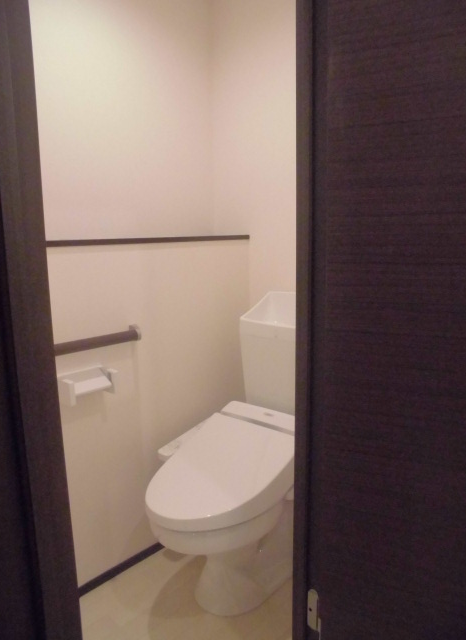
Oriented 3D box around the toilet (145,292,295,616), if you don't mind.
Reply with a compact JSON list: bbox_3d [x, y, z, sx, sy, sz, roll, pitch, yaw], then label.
[{"bbox_3d":[0.051,0.426,1.559,0.430,0.935,0.760,9,14,43],"label":"toilet"}]

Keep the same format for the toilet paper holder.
[{"bbox_3d":[-0.432,0.197,1.449,0.080,0.088,0.168,9,14,43],"label":"toilet paper holder"}]

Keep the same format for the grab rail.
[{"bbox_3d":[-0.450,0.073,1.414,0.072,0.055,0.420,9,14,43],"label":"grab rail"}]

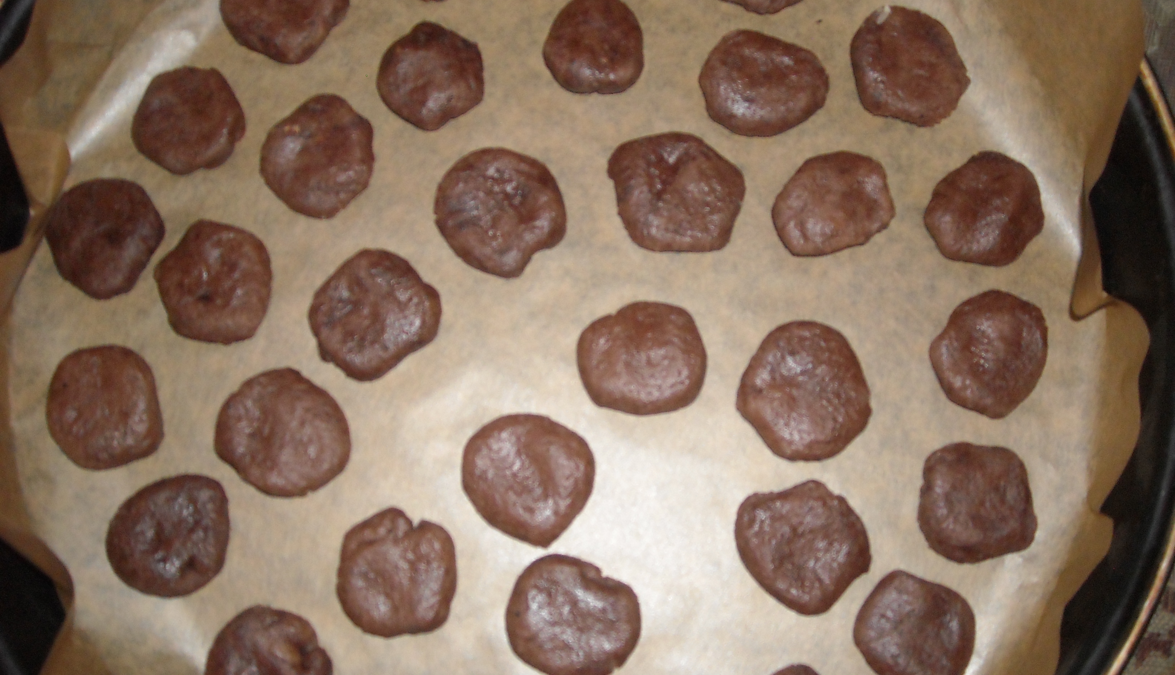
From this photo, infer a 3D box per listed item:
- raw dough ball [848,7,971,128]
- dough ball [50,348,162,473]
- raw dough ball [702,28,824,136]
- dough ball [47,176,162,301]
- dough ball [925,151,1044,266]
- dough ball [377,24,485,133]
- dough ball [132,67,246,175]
[{"bbox_3d":[0.102,-0.086,0.378,0.037,0.013,0.039,0,80,1],"label":"raw dough ball"},{"bbox_3d":[-0.147,0.021,0.363,0.034,0.013,0.038,0,80,1],"label":"dough ball"},{"bbox_3d":[0.056,-0.081,0.378,0.041,0.013,0.034,0,80,1],"label":"raw dough ball"},{"bbox_3d":[-0.151,-0.031,0.373,0.036,0.013,0.039,0,80,1],"label":"dough ball"},{"bbox_3d":[0.123,-0.040,0.369,0.036,0.013,0.036,0,80,1],"label":"dough ball"},{"bbox_3d":[-0.050,-0.084,0.380,0.034,0.013,0.035,0,80,1],"label":"dough ball"},{"bbox_3d":[-0.127,-0.069,0.379,0.035,0.013,0.035,0,80,1],"label":"dough ball"}]

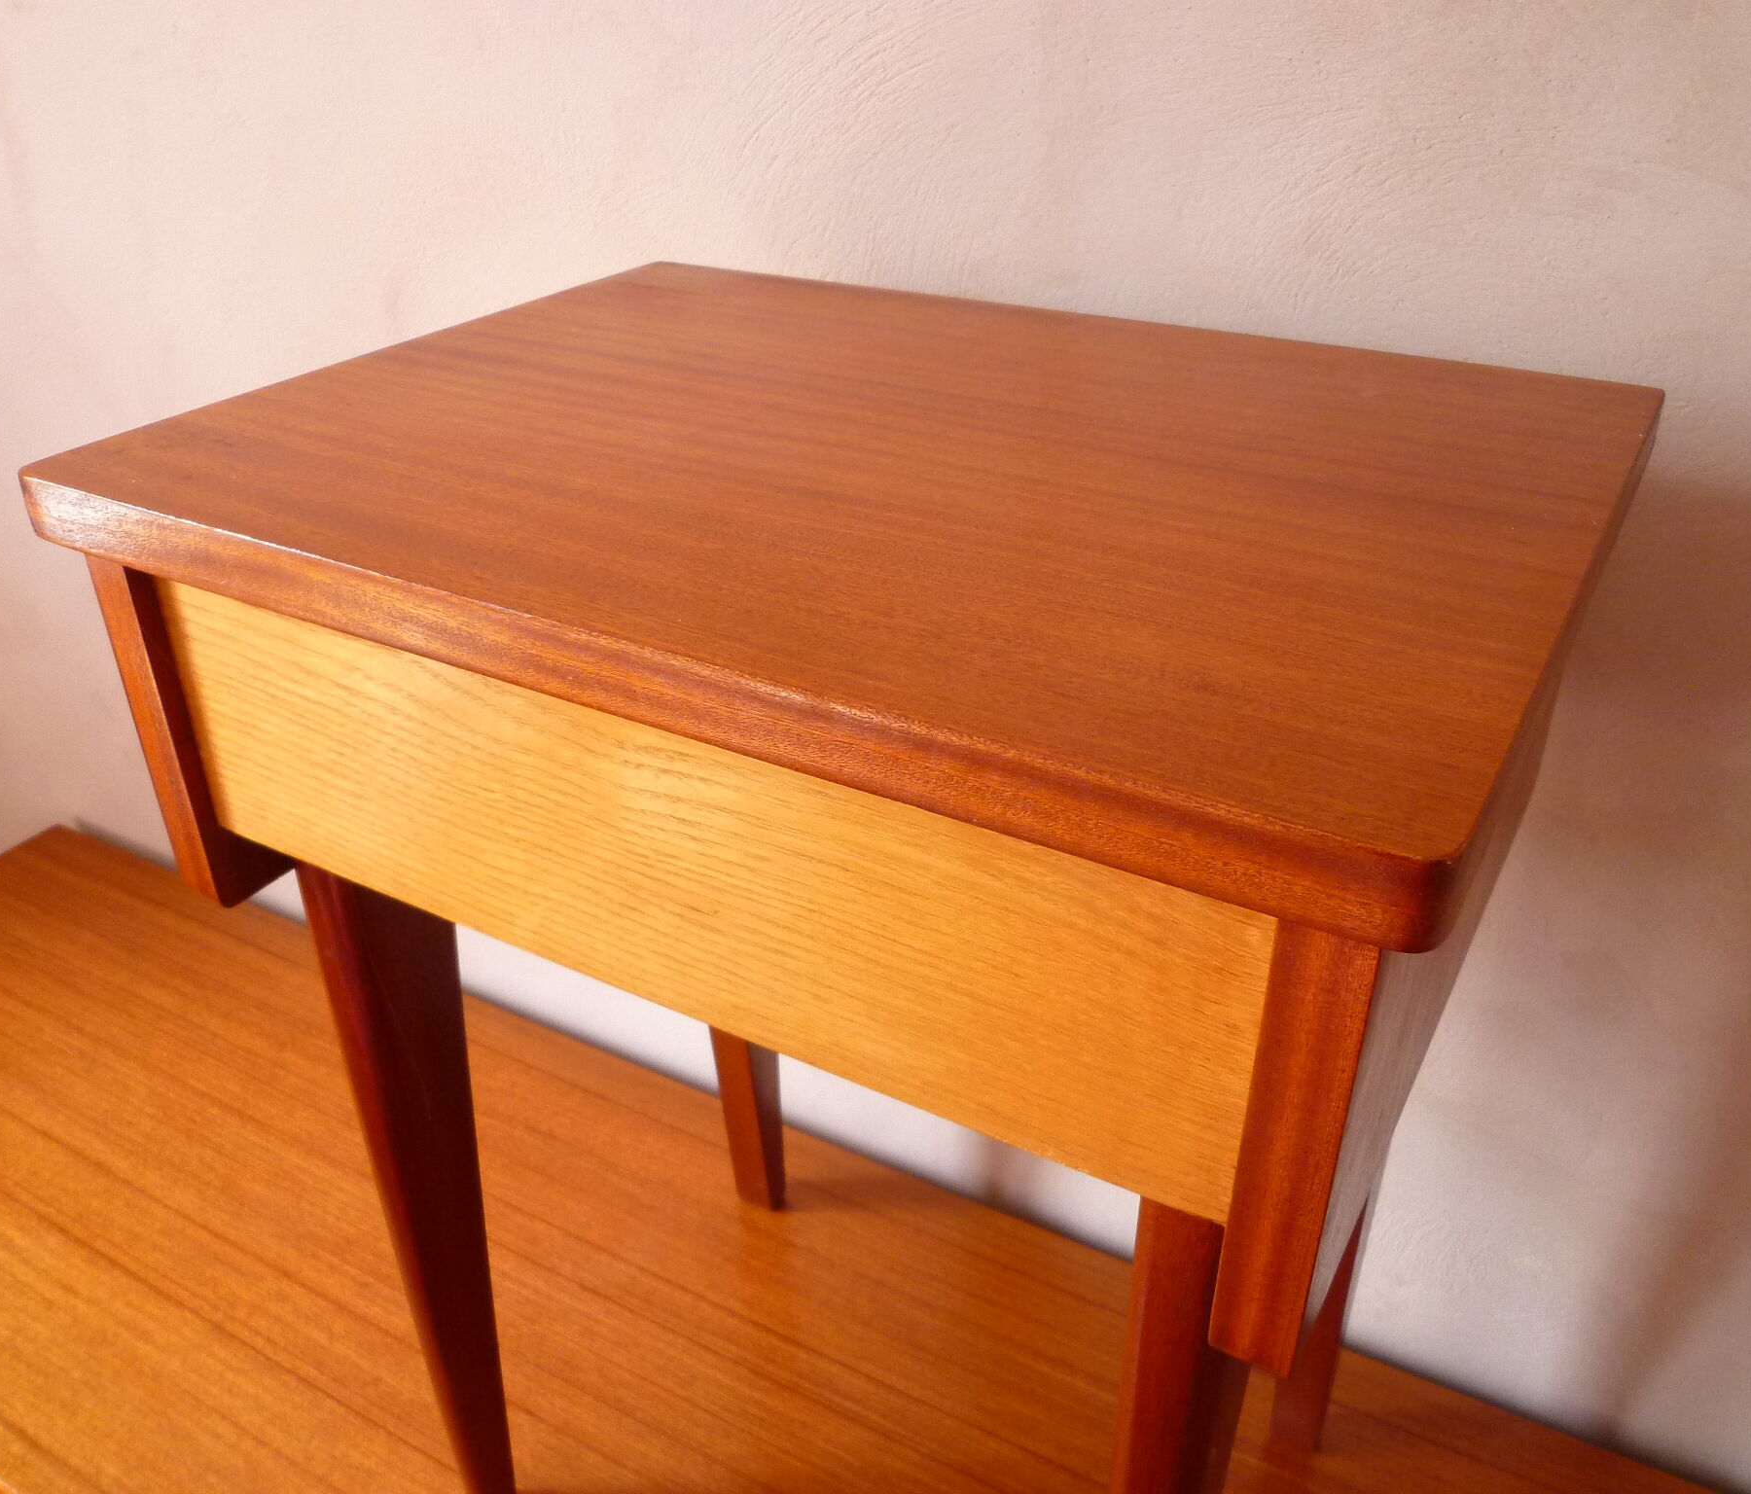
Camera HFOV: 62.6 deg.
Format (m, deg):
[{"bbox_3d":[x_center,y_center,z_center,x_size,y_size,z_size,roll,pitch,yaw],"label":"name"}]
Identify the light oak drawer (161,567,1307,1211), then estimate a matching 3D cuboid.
[{"bbox_3d":[-0.006,-0.033,0.499,0.369,0.103,0.267,16,35,26],"label":"light oak drawer"}]

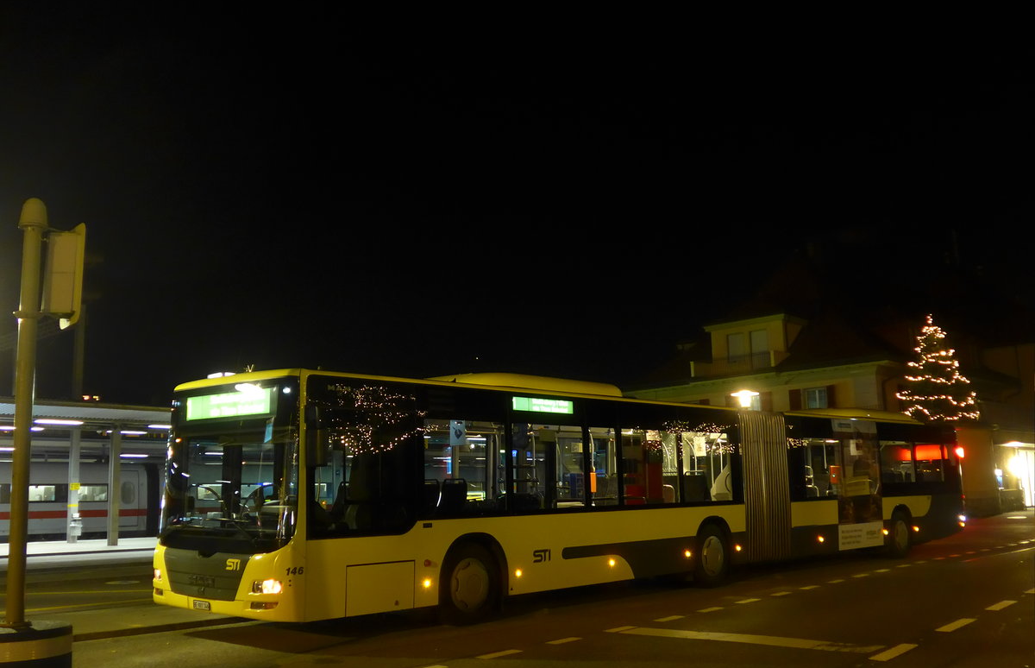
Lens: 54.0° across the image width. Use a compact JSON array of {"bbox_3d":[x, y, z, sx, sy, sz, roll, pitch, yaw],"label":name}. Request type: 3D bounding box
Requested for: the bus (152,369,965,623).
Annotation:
[{"bbox_3d":[2.850,2.481,16.781,2.550,3.020,17.980,-9,-11,42],"label":"bus"}]

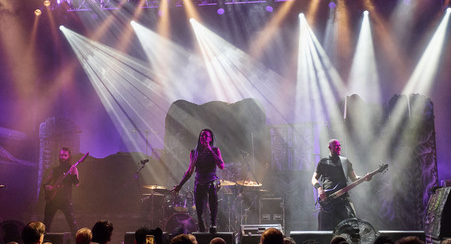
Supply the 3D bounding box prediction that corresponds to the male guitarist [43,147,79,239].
[{"bbox_3d":[-2.655,1.238,7.700,0.580,1.670,0.460,2,-9,-11],"label":"male guitarist"}]

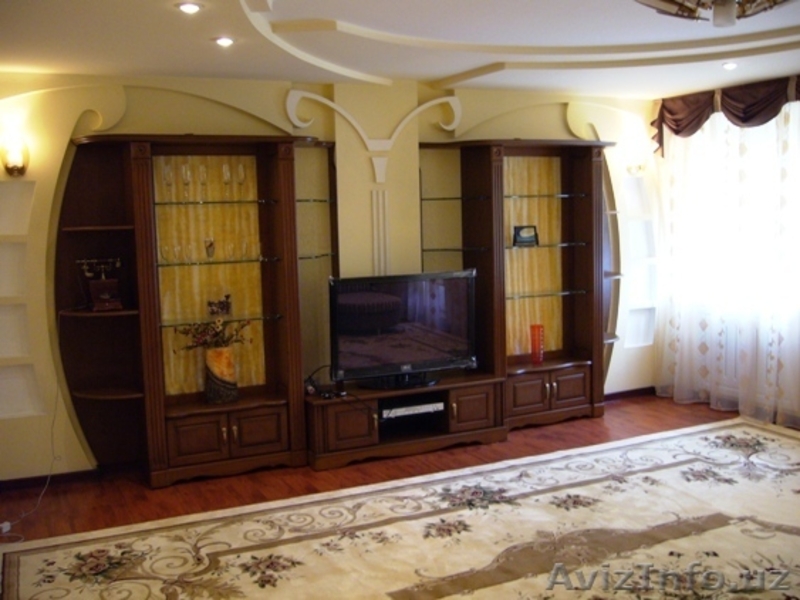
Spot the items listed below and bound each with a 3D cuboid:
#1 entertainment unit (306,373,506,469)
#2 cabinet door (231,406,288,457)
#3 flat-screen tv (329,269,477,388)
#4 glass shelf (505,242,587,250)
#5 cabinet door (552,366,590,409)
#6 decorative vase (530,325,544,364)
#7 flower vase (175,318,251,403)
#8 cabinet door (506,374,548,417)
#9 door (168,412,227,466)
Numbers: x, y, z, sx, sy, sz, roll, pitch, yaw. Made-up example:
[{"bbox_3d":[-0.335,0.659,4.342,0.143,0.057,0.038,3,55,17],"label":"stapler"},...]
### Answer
[{"bbox_3d":[0.010,0.782,5.481,1.373,0.437,0.505,-4,7,-25],"label":"entertainment unit"},{"bbox_3d":[-0.870,0.822,5.039,0.373,0.298,0.025,-4,7,-25],"label":"cabinet door"},{"bbox_3d":[0.041,0.199,5.373,1.031,0.753,0.244,-4,6,-21],"label":"flat-screen tv"},{"bbox_3d":[1.007,-0.399,5.981,0.763,0.009,0.209,-4,7,-25],"label":"glass shelf"},{"bbox_3d":[1.277,0.659,6.026,0.373,0.298,0.025,-4,7,-25],"label":"cabinet door"},{"bbox_3d":[1.022,0.331,6.029,0.109,0.304,0.109,-4,7,-25],"label":"decorative vase"},{"bbox_3d":[-1.155,0.380,5.025,0.470,0.535,0.261,-4,7,-25],"label":"flower vase"},{"bbox_3d":[0.931,0.685,5.867,0.373,0.298,0.025,-4,7,-25],"label":"cabinet door"},{"bbox_3d":[-1.215,0.848,4.880,0.373,0.298,0.025,-4,7,-25],"label":"door"}]

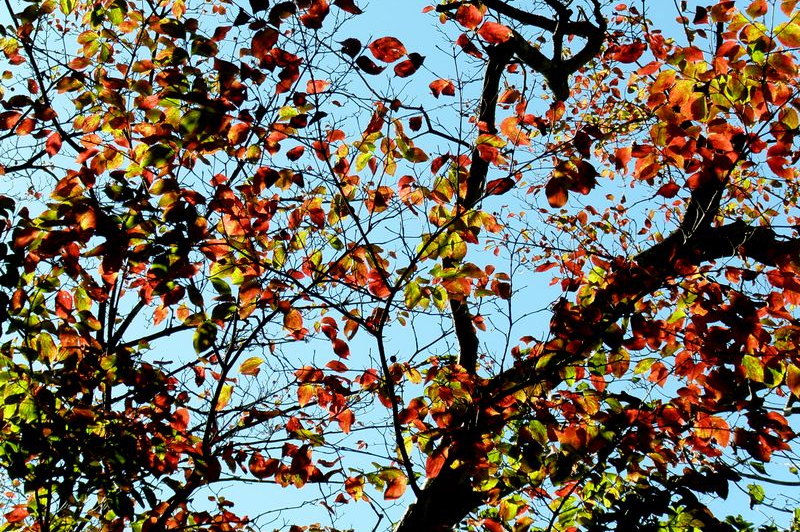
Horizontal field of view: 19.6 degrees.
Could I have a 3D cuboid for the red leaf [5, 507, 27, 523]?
[{"bbox_3d":[-1.098,0.710,6.600,0.078,0.045,0.025,-14,10,-7],"label":"red leaf"}]

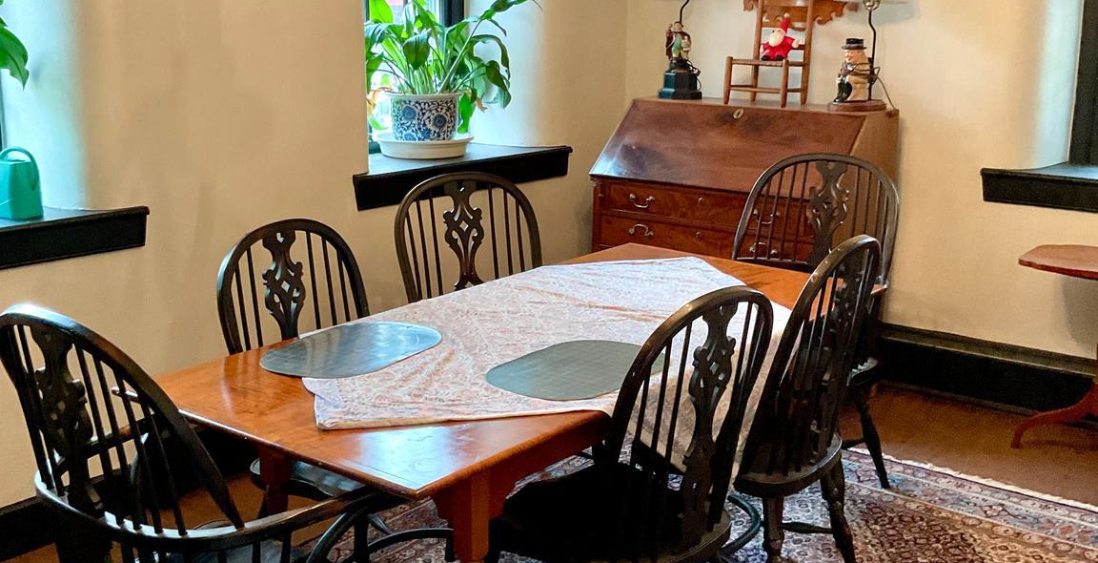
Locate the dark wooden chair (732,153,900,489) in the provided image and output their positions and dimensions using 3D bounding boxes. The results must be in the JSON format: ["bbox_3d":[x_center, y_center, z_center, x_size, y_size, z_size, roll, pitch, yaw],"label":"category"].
[{"bbox_3d":[0.725,0.141,3.810,0.620,1.020,0.600,11,16,38],"label":"dark wooden chair"}]

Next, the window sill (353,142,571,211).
[{"bbox_3d":[-0.454,-0.432,4.794,0.410,0.112,1.205,10,16,37],"label":"window sill"}]

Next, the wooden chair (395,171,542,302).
[{"bbox_3d":[-0.121,0.202,3.605,0.490,0.985,0.585,-8,15,-33],"label":"wooden chair"}]

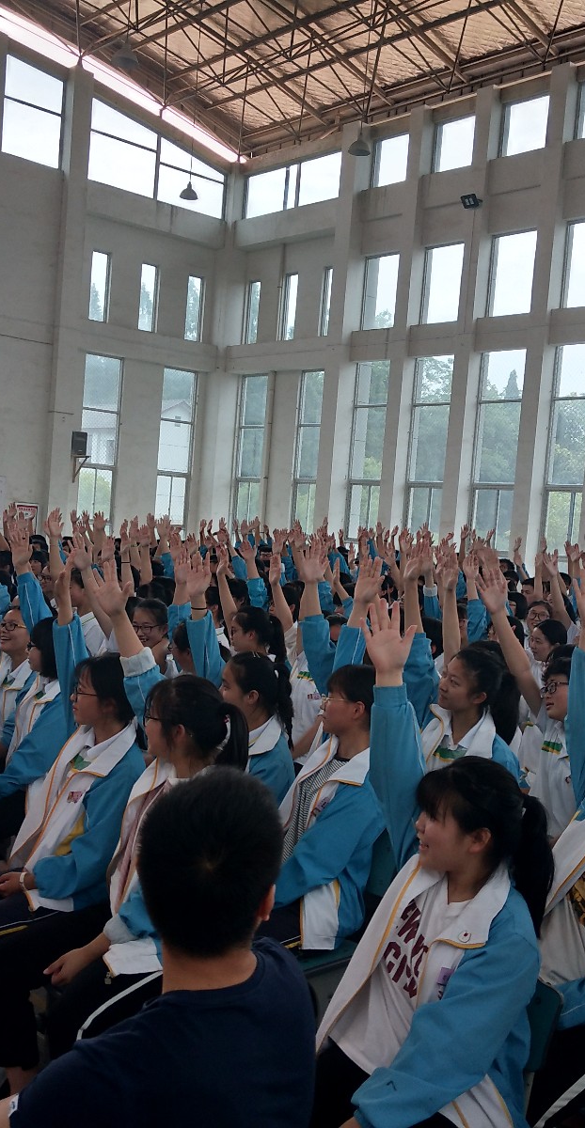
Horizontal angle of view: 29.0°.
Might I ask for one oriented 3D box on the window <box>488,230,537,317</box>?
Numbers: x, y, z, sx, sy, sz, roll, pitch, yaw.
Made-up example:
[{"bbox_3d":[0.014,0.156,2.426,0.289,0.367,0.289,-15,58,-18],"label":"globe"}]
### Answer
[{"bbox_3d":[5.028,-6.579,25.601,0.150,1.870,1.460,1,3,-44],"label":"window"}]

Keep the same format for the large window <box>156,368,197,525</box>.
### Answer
[{"bbox_3d":[-3.256,-3.243,31.463,1.150,4.300,0.150,1,3,-44],"label":"large window"}]

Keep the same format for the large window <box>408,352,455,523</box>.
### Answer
[{"bbox_3d":[3.230,-2.672,26.900,0.150,4.520,1.200,2,3,-41],"label":"large window"}]

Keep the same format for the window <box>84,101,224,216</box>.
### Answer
[{"bbox_3d":[-3.592,-11.083,31.138,4.540,2.120,0.150,2,3,-41],"label":"window"}]

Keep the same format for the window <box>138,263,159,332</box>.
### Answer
[{"bbox_3d":[-3.976,-7.349,31.280,0.530,1.820,0.150,2,3,-41],"label":"window"}]

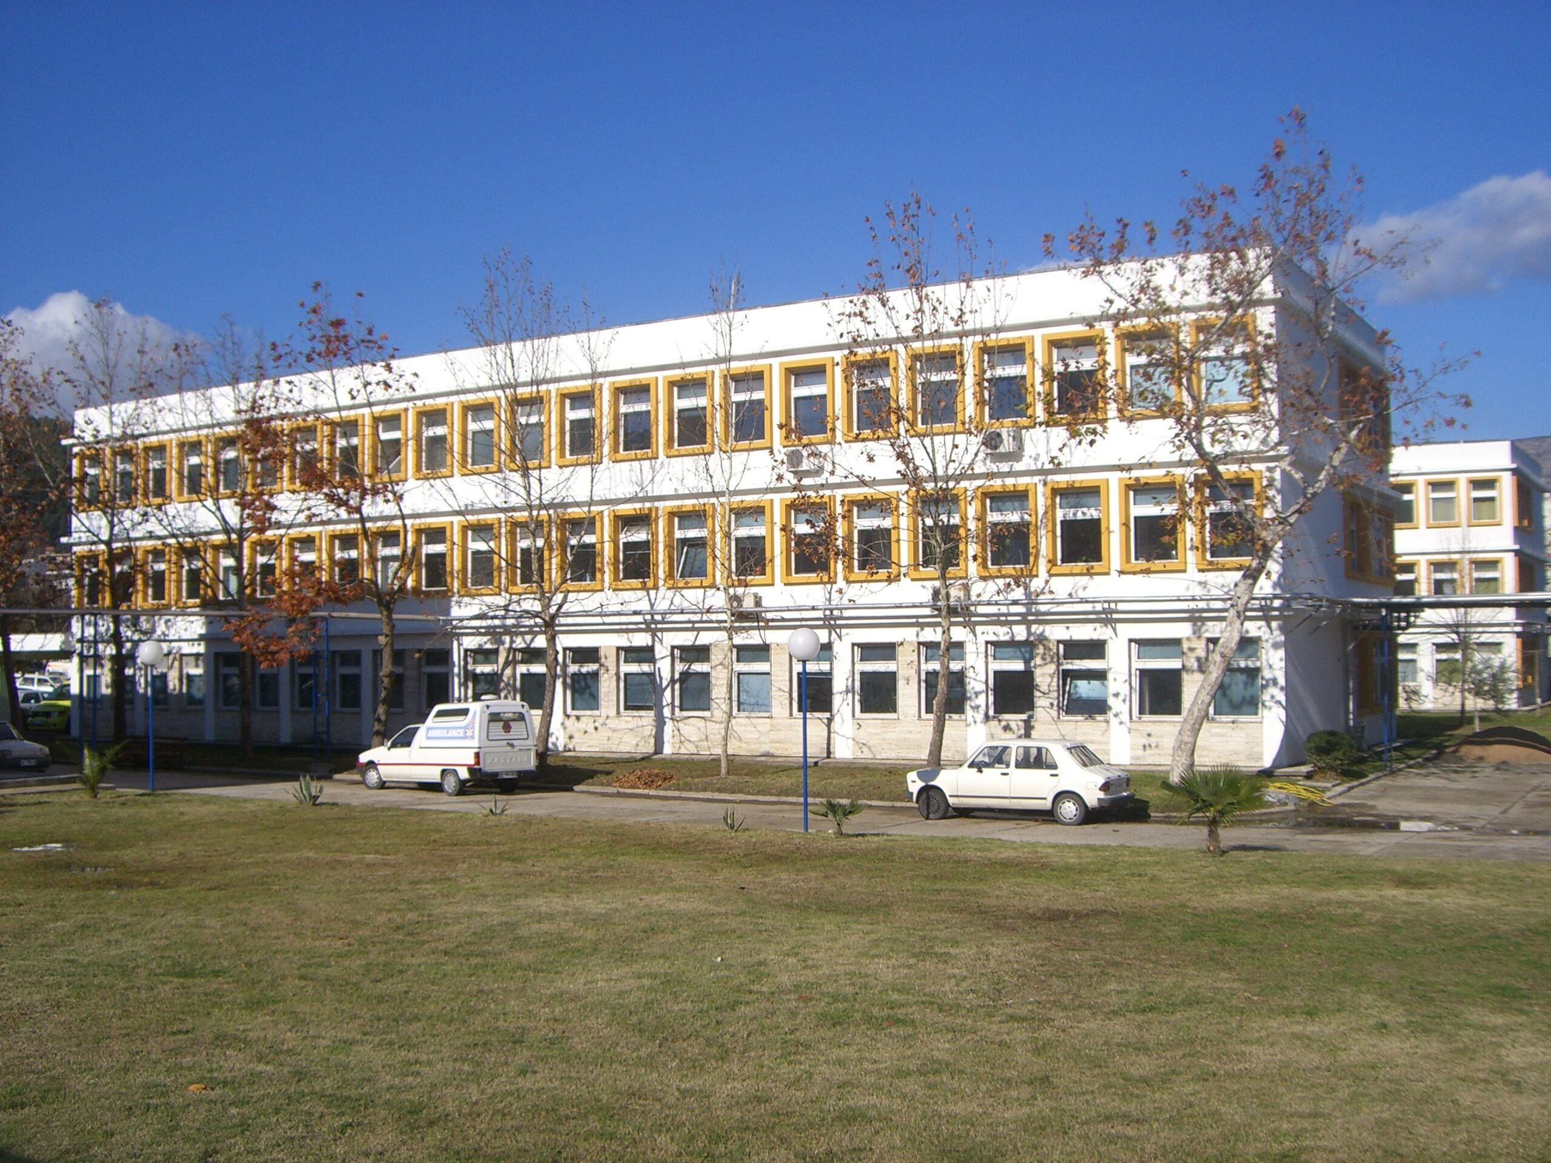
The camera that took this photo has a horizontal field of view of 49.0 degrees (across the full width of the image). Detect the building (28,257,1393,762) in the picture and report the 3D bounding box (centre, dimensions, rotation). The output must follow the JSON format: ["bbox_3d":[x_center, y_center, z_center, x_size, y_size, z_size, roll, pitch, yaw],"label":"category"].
[{"bbox_3d":[-3.608,-0.924,55.566,43.800,12.050,13.300,-2,-3,31],"label":"building"}]

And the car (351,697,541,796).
[{"bbox_3d":[-7.147,3.559,36.629,4.120,1.920,1.660,-2,-3,36],"label":"car"}]

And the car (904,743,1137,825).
[{"bbox_3d":[4.213,3.461,29.597,3.830,1.380,1.600,-2,-3,28],"label":"car"}]

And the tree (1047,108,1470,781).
[{"bbox_3d":[10.117,-2.896,35.674,8.510,13.950,7.300,-2,-3,31],"label":"tree"}]

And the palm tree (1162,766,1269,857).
[{"bbox_3d":[6.108,3.178,23.794,1.480,1.250,1.450,-2,-3,31],"label":"palm tree"}]

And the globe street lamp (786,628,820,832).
[{"bbox_3d":[0.455,2.375,27.225,0.510,3.260,0.510,-1,-2,0],"label":"globe street lamp"}]

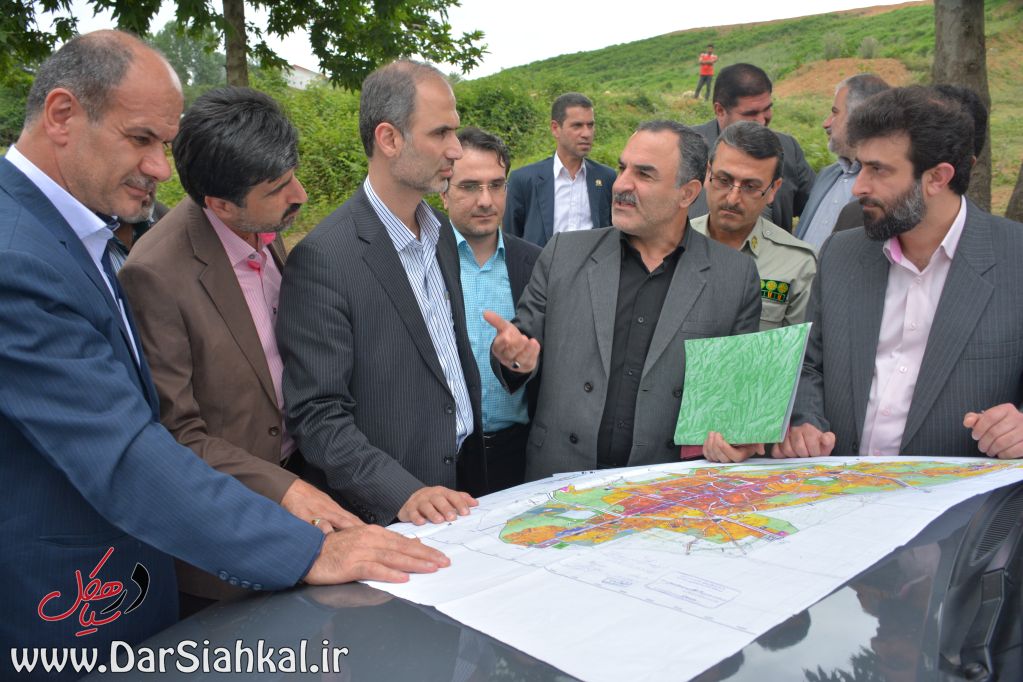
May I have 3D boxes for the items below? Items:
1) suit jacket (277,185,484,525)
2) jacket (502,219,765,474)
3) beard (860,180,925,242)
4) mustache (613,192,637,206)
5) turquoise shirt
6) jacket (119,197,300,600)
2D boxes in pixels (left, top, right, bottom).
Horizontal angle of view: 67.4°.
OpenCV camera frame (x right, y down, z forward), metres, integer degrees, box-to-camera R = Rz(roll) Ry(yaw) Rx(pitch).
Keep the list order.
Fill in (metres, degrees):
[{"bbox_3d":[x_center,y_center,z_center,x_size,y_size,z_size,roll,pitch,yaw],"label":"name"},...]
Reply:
[{"bbox_3d":[-0.248,0.050,1.450,0.340,0.700,0.480,4,11,20],"label":"suit jacket"},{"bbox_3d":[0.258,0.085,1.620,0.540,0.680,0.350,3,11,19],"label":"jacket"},{"bbox_3d":[0.653,-0.222,1.310,0.095,0.105,0.130,-3,11,-18],"label":"beard"},{"bbox_3d":[0.222,-0.283,1.530,0.030,0.025,0.062,-6,12,-32],"label":"mustache"},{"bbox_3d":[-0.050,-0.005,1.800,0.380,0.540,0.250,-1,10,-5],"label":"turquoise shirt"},{"bbox_3d":[-0.515,0.095,1.360,0.320,0.710,0.460,4,11,20],"label":"jacket"}]

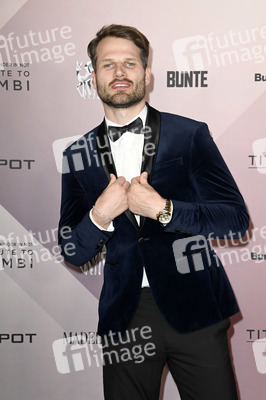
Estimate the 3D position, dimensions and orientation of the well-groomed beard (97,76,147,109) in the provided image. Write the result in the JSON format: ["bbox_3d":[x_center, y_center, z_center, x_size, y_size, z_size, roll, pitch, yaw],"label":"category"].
[{"bbox_3d":[-0.035,-0.323,2.600,0.148,0.095,0.100,-3,-5,2],"label":"well-groomed beard"}]

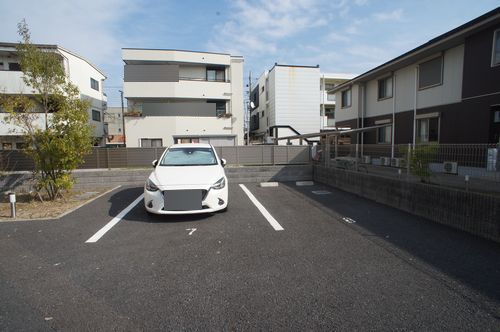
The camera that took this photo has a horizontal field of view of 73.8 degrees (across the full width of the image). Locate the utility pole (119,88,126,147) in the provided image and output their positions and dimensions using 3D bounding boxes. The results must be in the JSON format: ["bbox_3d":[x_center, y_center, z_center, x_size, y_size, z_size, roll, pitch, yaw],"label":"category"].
[{"bbox_3d":[-11.414,-3.503,29.770,0.400,6.400,0.250,-1,4,-11],"label":"utility pole"}]

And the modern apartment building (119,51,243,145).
[{"bbox_3d":[-6.179,-4.953,31.778,9.900,9.200,9.500,-2,4,-13],"label":"modern apartment building"}]

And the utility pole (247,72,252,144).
[{"bbox_3d":[-0.076,-6.404,40.627,0.400,10.400,0.400,-1,4,-7],"label":"utility pole"}]

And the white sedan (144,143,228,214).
[{"bbox_3d":[-1.477,0.199,8.307,1.730,1.500,4.060,-1,4,-7],"label":"white sedan"}]

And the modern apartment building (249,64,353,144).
[{"bbox_3d":[6.579,-5.544,38.202,10.800,8.700,14.000,-1,4,-8],"label":"modern apartment building"}]

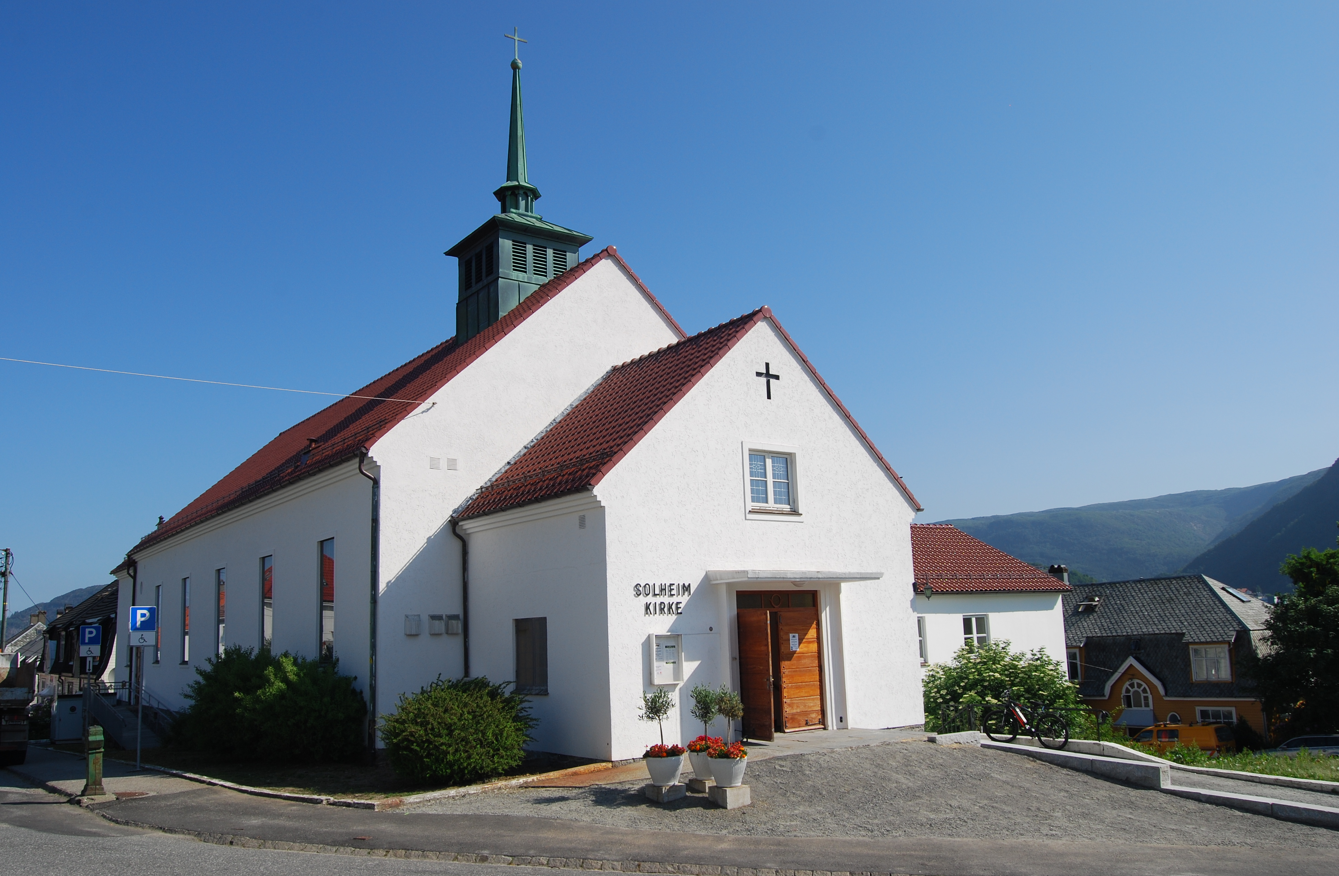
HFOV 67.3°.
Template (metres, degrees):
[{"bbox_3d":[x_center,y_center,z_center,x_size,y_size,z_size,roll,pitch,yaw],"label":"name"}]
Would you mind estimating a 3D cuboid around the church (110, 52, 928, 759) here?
[{"bbox_3d":[-7.691,-0.735,31.206,11.628,18.054,32.640,6,-14,-37],"label":"church"}]

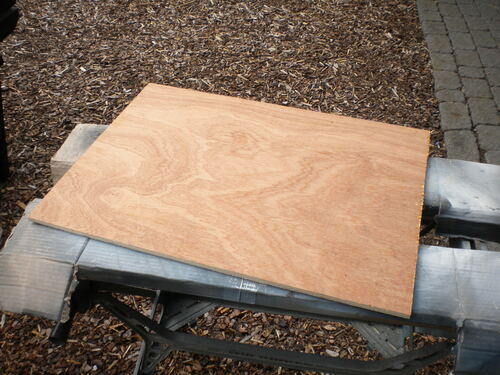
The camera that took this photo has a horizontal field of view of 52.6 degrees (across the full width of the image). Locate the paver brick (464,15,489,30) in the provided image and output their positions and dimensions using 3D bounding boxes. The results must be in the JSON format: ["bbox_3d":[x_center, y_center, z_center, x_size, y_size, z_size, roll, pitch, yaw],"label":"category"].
[{"bbox_3d":[1.519,-1.085,3.419,0.134,0.060,0.223,4,43,8],"label":"paver brick"}]

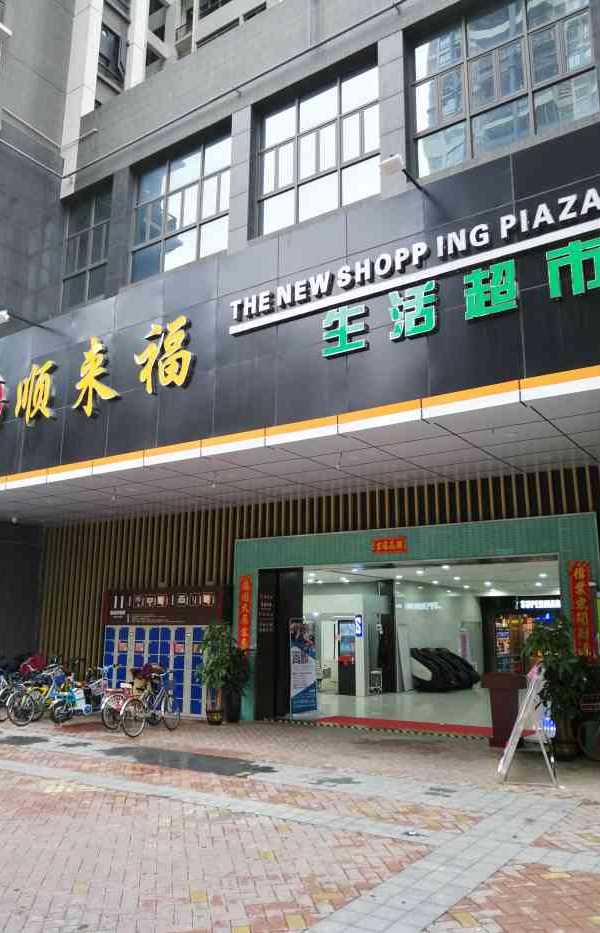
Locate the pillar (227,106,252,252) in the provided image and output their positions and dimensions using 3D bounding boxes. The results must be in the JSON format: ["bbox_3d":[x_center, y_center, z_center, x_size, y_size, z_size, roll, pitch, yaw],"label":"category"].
[{"bbox_3d":[-1.262,-6.750,17.153,0.550,3.520,0.500,-8,-14,33],"label":"pillar"}]

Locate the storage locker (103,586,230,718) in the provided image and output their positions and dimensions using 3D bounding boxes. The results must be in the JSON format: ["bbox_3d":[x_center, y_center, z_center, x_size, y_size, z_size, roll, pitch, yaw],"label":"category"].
[{"bbox_3d":[-2.817,3.916,15.632,3.440,2.630,0.470,-8,-14,33],"label":"storage locker"}]

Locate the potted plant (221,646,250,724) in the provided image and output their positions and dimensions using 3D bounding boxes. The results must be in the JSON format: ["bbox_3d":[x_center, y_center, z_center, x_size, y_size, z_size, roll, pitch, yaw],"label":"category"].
[{"bbox_3d":[-1.239,4.215,14.202,0.540,1.441,0.530,0,-12,0],"label":"potted plant"}]

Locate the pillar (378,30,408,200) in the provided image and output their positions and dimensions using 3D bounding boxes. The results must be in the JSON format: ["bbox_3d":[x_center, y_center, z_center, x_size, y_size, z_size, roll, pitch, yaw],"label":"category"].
[{"bbox_3d":[1.989,-7.217,14.995,0.530,3.520,0.500,-8,-14,33],"label":"pillar"}]

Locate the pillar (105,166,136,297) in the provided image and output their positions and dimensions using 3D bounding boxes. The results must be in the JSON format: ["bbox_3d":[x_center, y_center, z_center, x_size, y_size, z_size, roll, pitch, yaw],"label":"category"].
[{"bbox_3d":[-4.637,-6.264,19.394,0.620,3.520,0.500,-8,-14,33],"label":"pillar"}]

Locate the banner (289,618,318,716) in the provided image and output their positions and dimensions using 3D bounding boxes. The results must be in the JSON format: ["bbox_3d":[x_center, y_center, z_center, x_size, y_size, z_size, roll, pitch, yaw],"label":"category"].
[{"bbox_3d":[0.105,4.101,14.833,0.820,1.923,0.100,9,-15,-37],"label":"banner"}]

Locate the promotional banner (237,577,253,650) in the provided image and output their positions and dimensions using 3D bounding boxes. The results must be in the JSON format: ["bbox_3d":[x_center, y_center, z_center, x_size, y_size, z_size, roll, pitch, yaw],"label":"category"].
[{"bbox_3d":[-1.106,2.941,14.652,0.320,1.480,0.030,-8,-14,33],"label":"promotional banner"}]

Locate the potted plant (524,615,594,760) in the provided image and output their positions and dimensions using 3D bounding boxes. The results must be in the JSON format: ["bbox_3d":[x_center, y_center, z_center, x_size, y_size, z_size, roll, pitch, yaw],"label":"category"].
[{"bbox_3d":[3.768,3.139,10.488,0.950,1.973,0.920,-8,-14,33],"label":"potted plant"}]

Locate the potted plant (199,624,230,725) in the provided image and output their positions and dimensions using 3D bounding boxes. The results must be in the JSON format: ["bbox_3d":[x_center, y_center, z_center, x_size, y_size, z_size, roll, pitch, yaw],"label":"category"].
[{"bbox_3d":[-1.650,3.984,14.042,0.600,1.828,0.580,0,-12,0],"label":"potted plant"}]

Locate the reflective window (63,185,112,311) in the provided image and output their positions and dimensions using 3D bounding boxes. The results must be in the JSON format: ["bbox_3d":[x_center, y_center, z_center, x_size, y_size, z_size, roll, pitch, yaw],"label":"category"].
[{"bbox_3d":[-5.917,-6.127,20.550,2.250,3.300,0.150,-8,-14,33],"label":"reflective window"}]

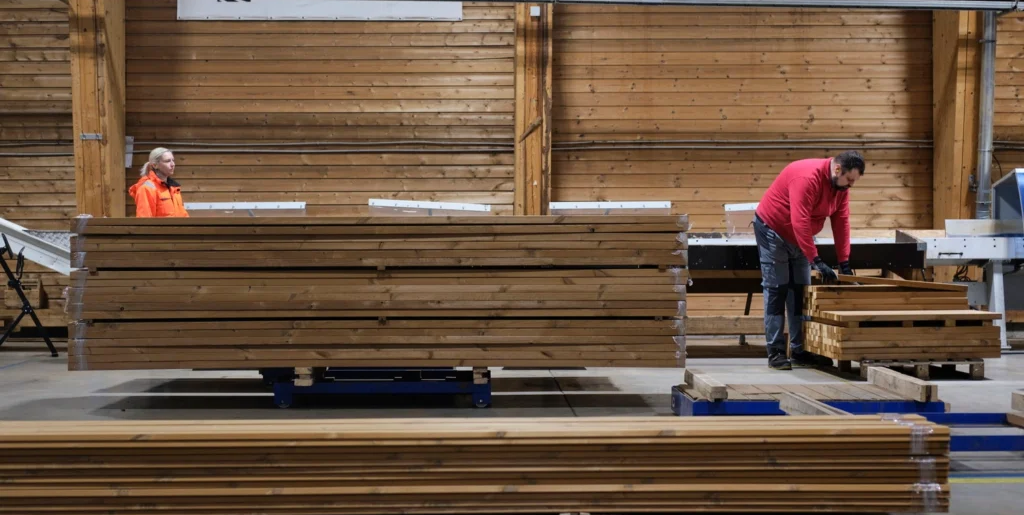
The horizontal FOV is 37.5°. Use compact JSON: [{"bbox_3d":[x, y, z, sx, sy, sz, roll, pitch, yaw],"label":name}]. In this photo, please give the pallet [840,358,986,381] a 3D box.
[{"bbox_3d":[2.558,0.692,9.793,0.800,0.144,0.620,0,1,-5],"label":"pallet"}]

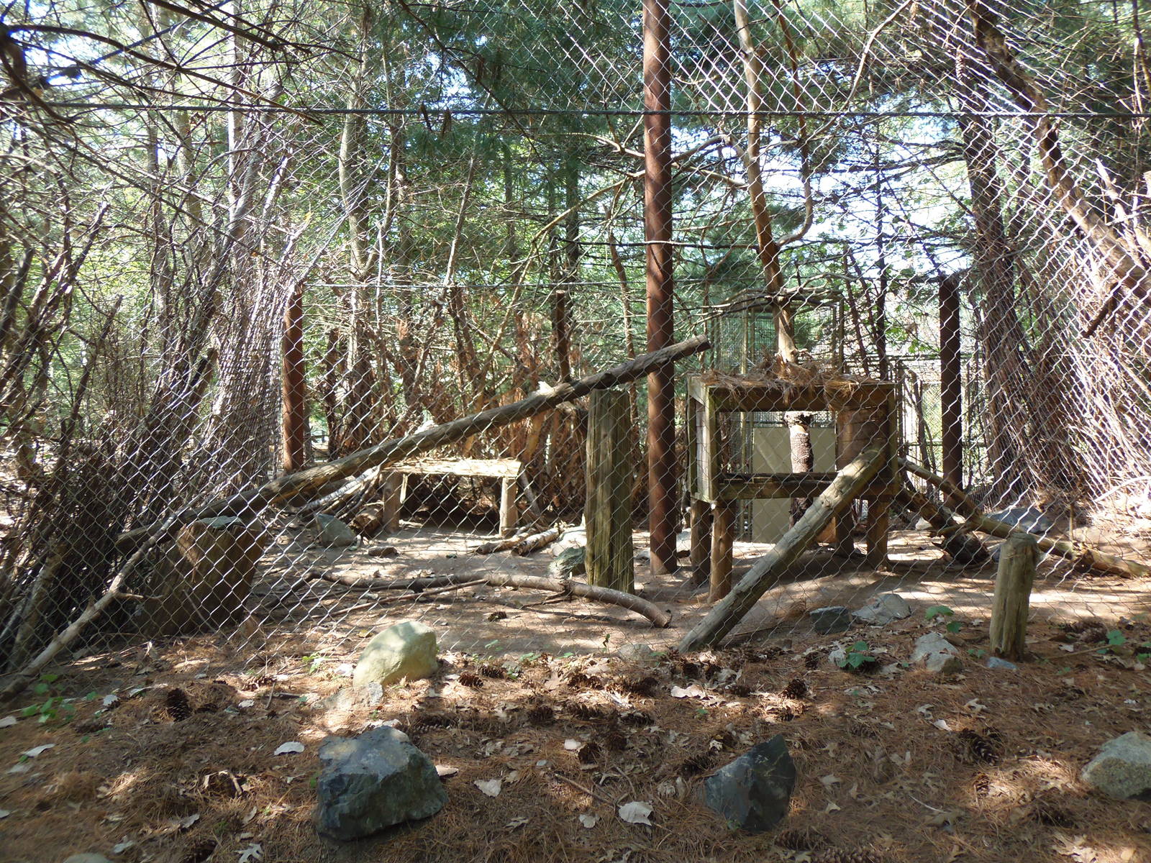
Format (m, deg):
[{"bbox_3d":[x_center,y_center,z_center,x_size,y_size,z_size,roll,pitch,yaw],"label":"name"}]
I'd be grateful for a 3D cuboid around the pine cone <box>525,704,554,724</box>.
[{"bbox_3d":[-0.101,0.797,2.248,0.080,0.055,0.065,-1,3,0],"label":"pine cone"}]

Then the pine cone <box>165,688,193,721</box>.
[{"bbox_3d":[-1.117,0.769,2.249,0.068,0.095,0.068,-13,3,-25],"label":"pine cone"}]

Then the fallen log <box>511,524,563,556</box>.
[{"bbox_3d":[-0.261,0.763,5.625,0.085,0.090,0.736,0,-1,21],"label":"fallen log"}]

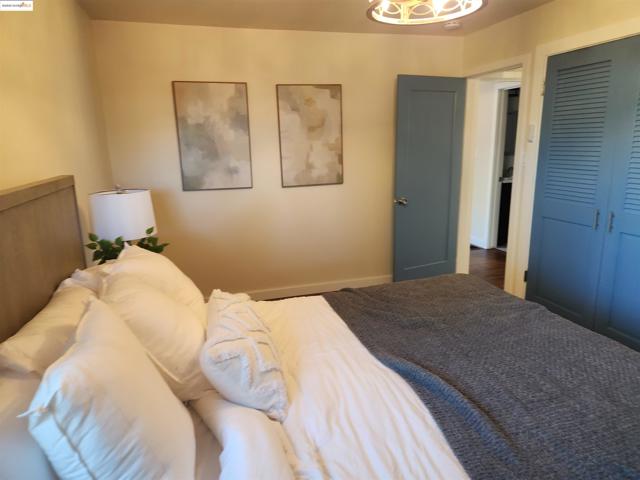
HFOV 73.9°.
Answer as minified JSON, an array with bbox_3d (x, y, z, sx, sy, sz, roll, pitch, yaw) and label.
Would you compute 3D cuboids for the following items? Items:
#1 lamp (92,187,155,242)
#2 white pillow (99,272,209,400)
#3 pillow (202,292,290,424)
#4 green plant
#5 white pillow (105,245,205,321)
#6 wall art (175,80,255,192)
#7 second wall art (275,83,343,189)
[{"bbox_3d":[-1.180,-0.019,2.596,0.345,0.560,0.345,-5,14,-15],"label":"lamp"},{"bbox_3d":[-0.598,0.293,1.644,0.180,0.480,0.510,-36,20,-6],"label":"white pillow"},{"bbox_3d":[-0.293,0.395,1.533,0.180,0.360,0.510,-40,21,2],"label":"pillow"},{"bbox_3d":[-1.103,0.103,2.508,0.360,0.340,0.420,-5,14,-15],"label":"green plant"},{"bbox_3d":[-0.763,0.250,1.905,0.190,0.500,0.600,-34,20,-6],"label":"white pillow"},{"bbox_3d":[-0.913,-0.891,3.698,0.610,0.907,0.030,-5,14,-15],"label":"wall art"},{"bbox_3d":[-0.077,-0.956,3.931,0.602,0.911,0.030,-5,14,-15],"label":"second wall art"}]

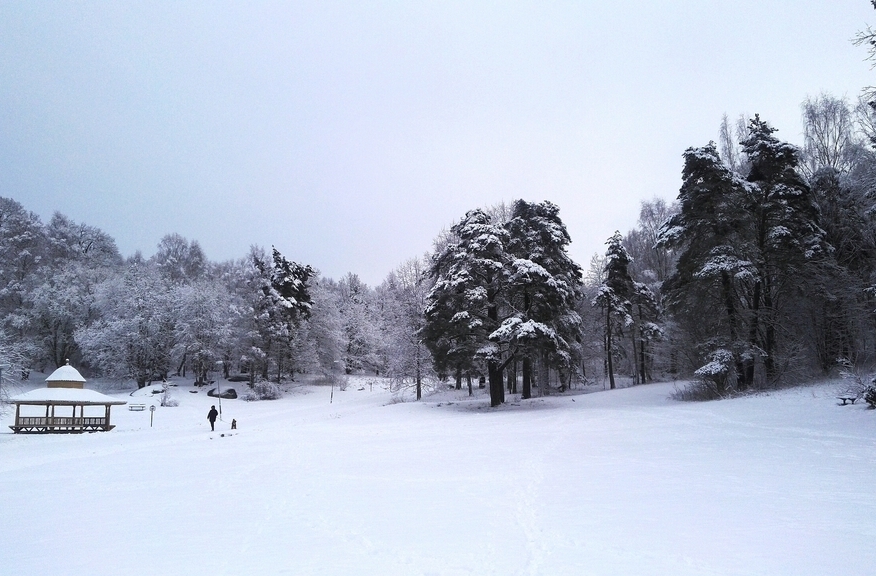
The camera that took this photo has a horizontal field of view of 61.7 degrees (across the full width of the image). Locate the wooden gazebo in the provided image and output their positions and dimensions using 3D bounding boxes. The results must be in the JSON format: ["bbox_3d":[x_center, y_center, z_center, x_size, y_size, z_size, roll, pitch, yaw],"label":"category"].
[{"bbox_3d":[-26.952,7.904,53.330,7.800,4.950,7.410,4,-9,-26],"label":"wooden gazebo"}]

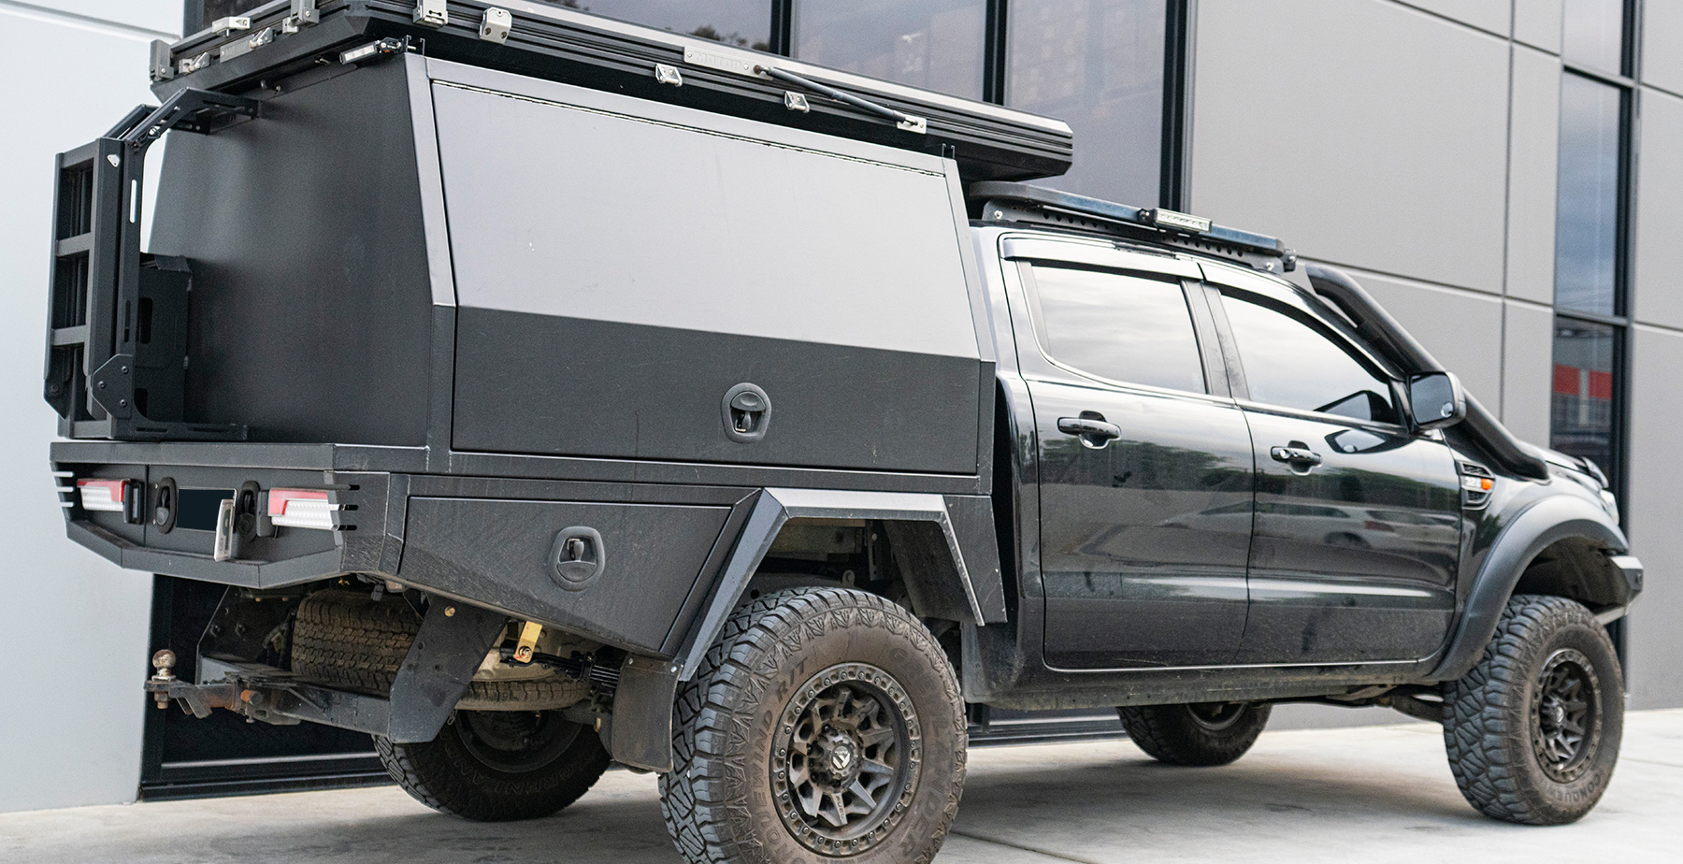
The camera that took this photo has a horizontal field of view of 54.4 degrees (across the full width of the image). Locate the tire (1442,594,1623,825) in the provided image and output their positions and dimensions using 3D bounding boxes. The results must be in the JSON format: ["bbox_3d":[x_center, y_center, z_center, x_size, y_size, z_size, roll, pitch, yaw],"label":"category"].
[{"bbox_3d":[2.550,1.015,6.030,0.820,0.810,0.280,4,-4,-36],"label":"tire"}]

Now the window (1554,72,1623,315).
[{"bbox_3d":[4.947,-1.556,10.877,0.830,1.620,0.060,4,-4,-36],"label":"window"}]

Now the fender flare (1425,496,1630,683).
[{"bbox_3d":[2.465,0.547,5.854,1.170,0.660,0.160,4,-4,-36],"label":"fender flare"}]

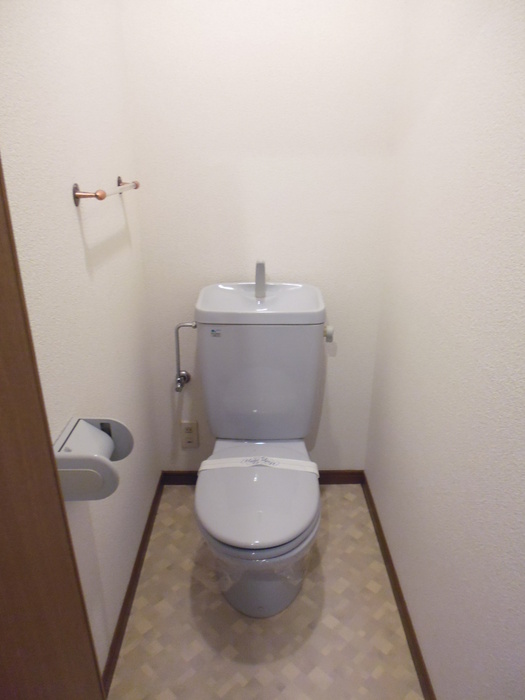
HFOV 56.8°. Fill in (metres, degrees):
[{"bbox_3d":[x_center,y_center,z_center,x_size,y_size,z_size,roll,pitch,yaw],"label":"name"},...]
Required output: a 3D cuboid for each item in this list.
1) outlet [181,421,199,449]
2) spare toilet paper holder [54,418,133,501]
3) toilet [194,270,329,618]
[{"bbox_3d":[-0.291,0.348,1.959,0.069,0.120,0.012,0,23,-1],"label":"outlet"},{"bbox_3d":[-0.351,0.227,1.027,0.127,0.110,0.148,0,23,-1],"label":"spare toilet paper holder"},{"bbox_3d":[-0.004,0.292,1.518,0.415,0.930,0.748,0,23,-1],"label":"toilet"}]

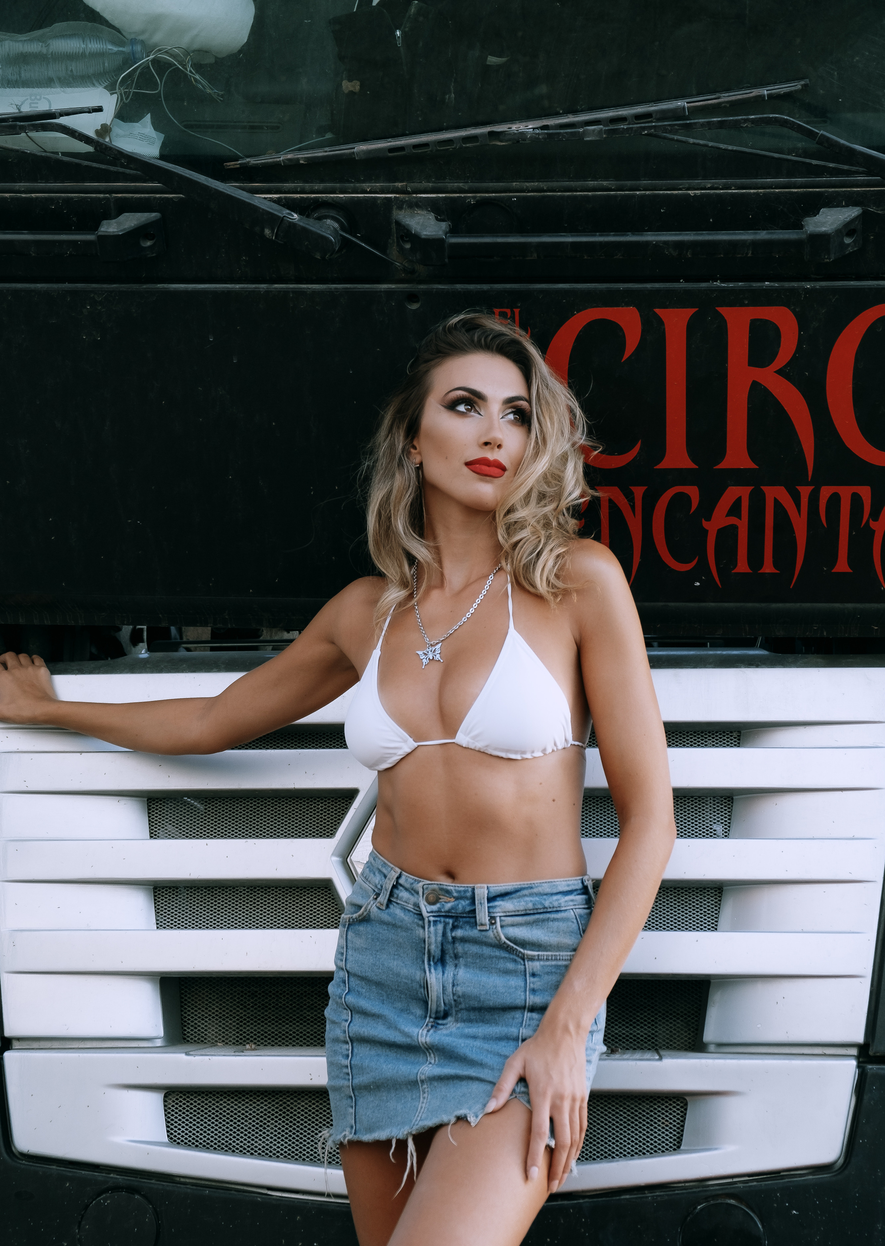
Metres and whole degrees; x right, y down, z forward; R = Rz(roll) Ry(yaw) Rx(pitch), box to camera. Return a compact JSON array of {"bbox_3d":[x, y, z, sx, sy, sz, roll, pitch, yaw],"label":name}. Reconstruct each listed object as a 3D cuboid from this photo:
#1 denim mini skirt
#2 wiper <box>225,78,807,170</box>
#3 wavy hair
[{"bbox_3d":[0.028,0.445,2.450,0.350,0.350,0.250,1,2,24],"label":"denim mini skirt"},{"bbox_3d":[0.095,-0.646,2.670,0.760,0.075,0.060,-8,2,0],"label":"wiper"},{"bbox_3d":[0.045,-0.180,2.420,0.270,0.370,0.250,-1,2,-25],"label":"wavy hair"}]

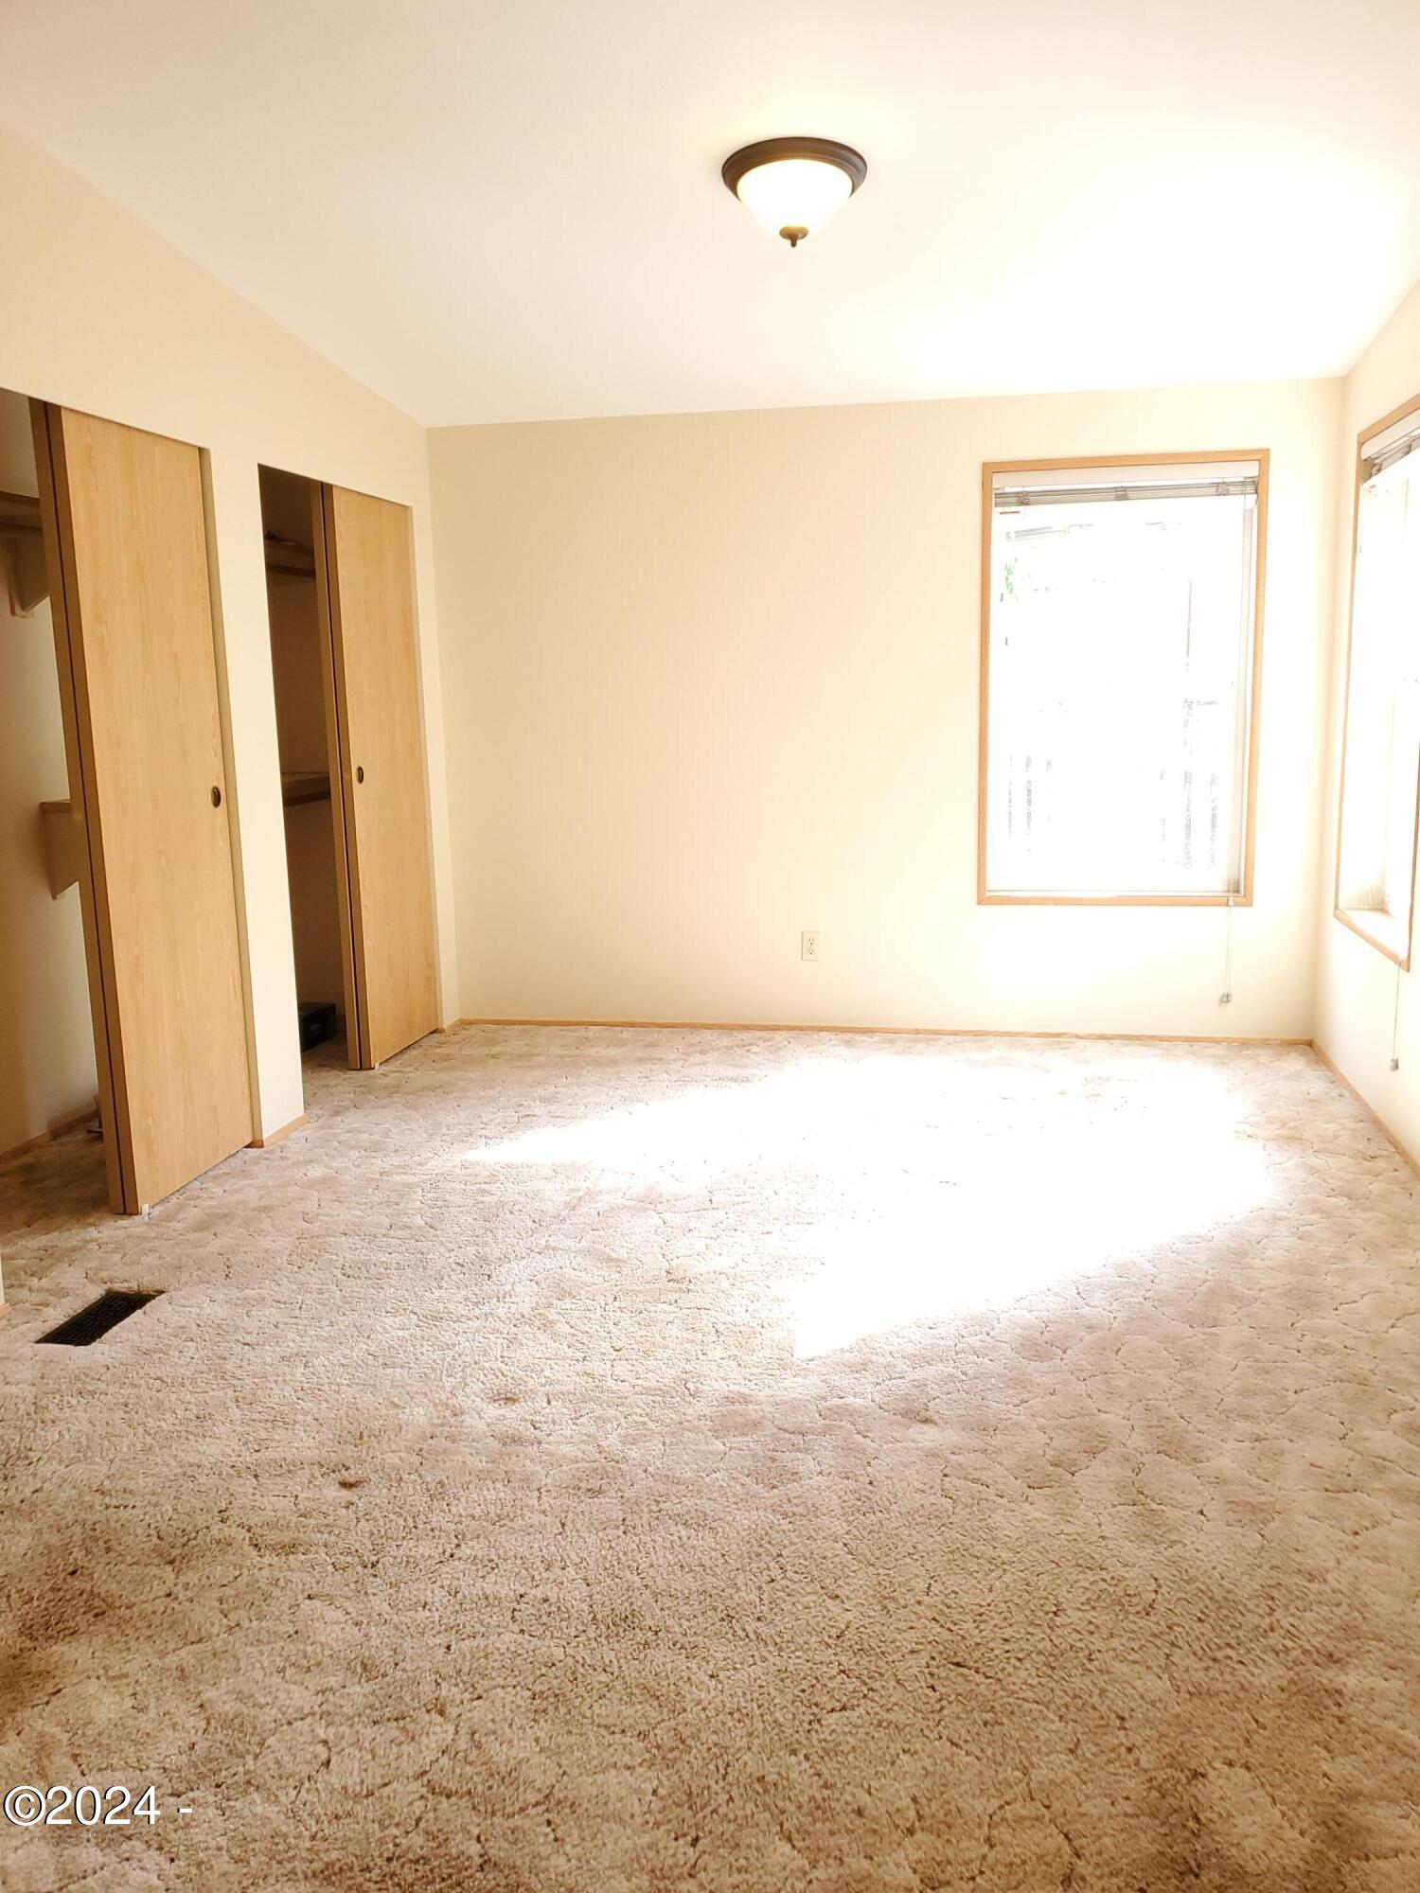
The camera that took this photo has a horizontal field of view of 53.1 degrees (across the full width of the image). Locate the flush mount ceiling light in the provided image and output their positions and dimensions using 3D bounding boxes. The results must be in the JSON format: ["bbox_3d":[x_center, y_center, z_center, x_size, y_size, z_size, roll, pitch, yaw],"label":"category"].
[{"bbox_3d":[0.201,-1.756,3.391,0.344,0.170,0.344,1,4,12],"label":"flush mount ceiling light"}]

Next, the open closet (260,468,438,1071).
[{"bbox_3d":[-1.512,-0.545,5.034,0.620,2.035,1.137,1,10,11],"label":"open closet"}]

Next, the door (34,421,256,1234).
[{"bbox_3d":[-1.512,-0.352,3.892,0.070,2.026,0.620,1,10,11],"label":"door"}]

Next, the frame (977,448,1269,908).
[{"bbox_3d":[1.477,-0.939,5.154,0.974,1.603,0.070,1,10,12],"label":"frame"}]

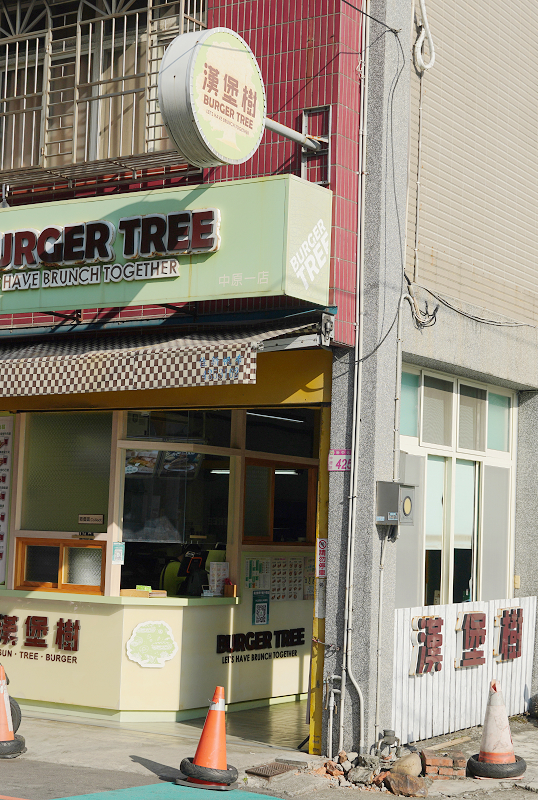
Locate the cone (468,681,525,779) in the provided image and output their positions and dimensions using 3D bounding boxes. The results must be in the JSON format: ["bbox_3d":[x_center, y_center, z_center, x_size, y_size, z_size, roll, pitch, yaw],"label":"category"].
[{"bbox_3d":[1.636,2.347,10.278,0.430,0.660,0.430,2,-5,0],"label":"cone"}]

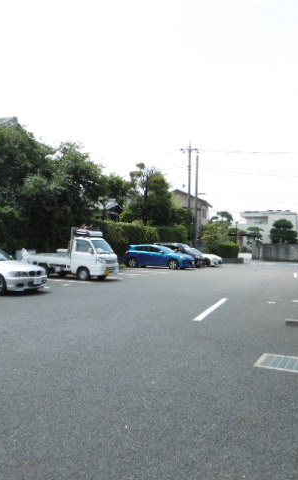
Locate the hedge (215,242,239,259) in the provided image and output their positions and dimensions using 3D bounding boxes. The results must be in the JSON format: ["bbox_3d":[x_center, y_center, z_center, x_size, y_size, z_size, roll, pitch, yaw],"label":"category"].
[{"bbox_3d":[6.286,0.879,35.894,2.100,1.300,1.200,1,-1,22],"label":"hedge"}]

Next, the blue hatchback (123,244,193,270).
[{"bbox_3d":[0.573,1.064,27.849,4.450,1.470,1.750,1,-1,25],"label":"blue hatchback"}]

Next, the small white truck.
[{"bbox_3d":[-3.194,0.587,18.286,3.400,2.100,1.475,1,-1,24],"label":"small white truck"}]

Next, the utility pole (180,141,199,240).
[{"bbox_3d":[4.169,-3.918,45.042,1.800,11.900,0.450,1,-1,18],"label":"utility pole"}]

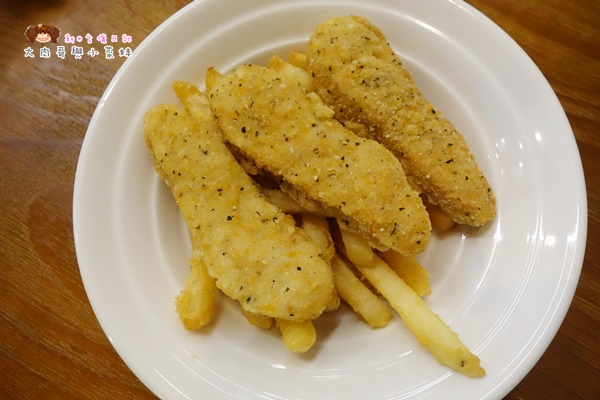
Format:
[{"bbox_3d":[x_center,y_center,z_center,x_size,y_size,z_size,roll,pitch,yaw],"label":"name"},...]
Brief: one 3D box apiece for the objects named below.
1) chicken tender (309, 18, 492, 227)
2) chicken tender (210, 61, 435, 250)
[{"bbox_3d":[0.041,-0.034,0.201,0.039,0.024,0.114,-32,77,-6],"label":"chicken tender"},{"bbox_3d":[0.008,-0.018,0.187,0.107,0.023,0.040,39,80,10],"label":"chicken tender"}]

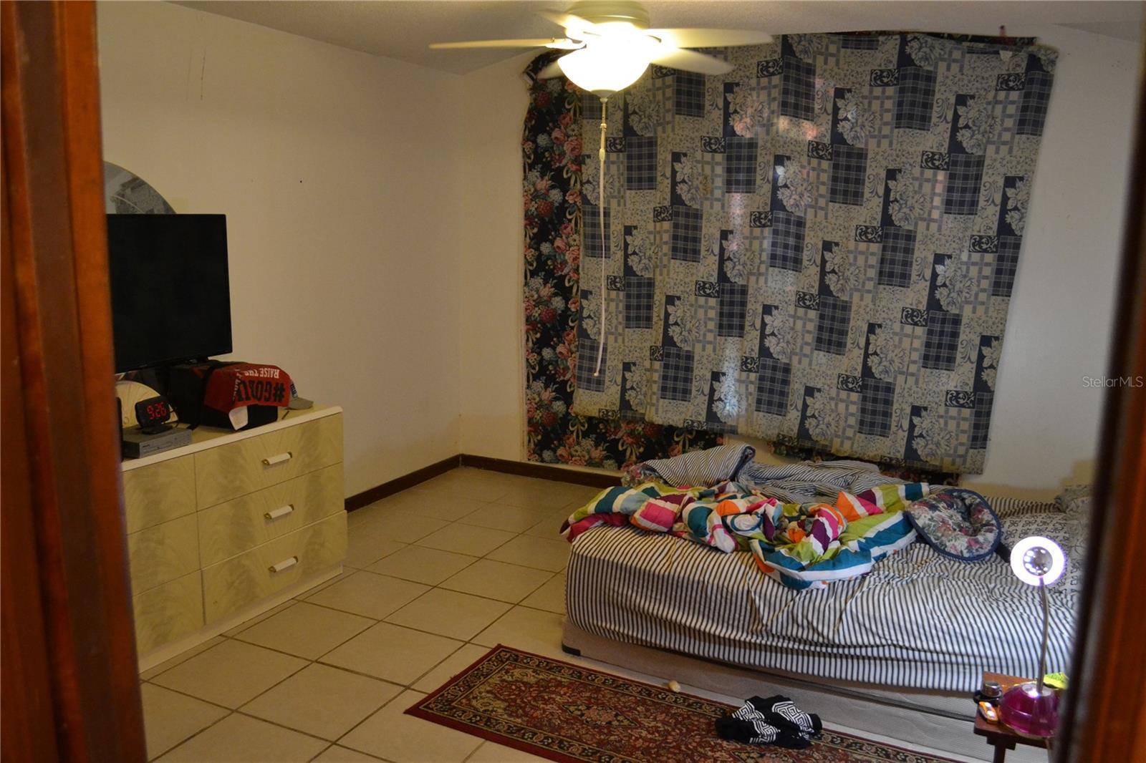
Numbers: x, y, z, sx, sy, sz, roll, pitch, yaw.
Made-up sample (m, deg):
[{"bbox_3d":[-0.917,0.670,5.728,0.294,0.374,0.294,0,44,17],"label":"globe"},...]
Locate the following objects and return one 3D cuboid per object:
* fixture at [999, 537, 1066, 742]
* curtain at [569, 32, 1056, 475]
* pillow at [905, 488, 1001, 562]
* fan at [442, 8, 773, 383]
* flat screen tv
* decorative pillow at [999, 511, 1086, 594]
[{"bbox_3d":[1.030,0.540,1.873,0.155,0.411,0.165,7,11,30],"label":"fixture"},{"bbox_3d":[1.096,-0.703,4.573,2.405,2.164,0.100,6,10,25],"label":"curtain"},{"bbox_3d":[1.264,0.482,2.858,0.340,0.130,0.290,6,55,25],"label":"pillow"},{"bbox_3d":[0.097,-0.709,2.915,1.160,1.399,1.160,6,10,25],"label":"fan"},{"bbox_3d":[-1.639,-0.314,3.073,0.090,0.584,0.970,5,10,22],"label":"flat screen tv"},{"bbox_3d":[1.687,0.531,2.858,0.460,0.160,0.600,6,10,25],"label":"decorative pillow"}]

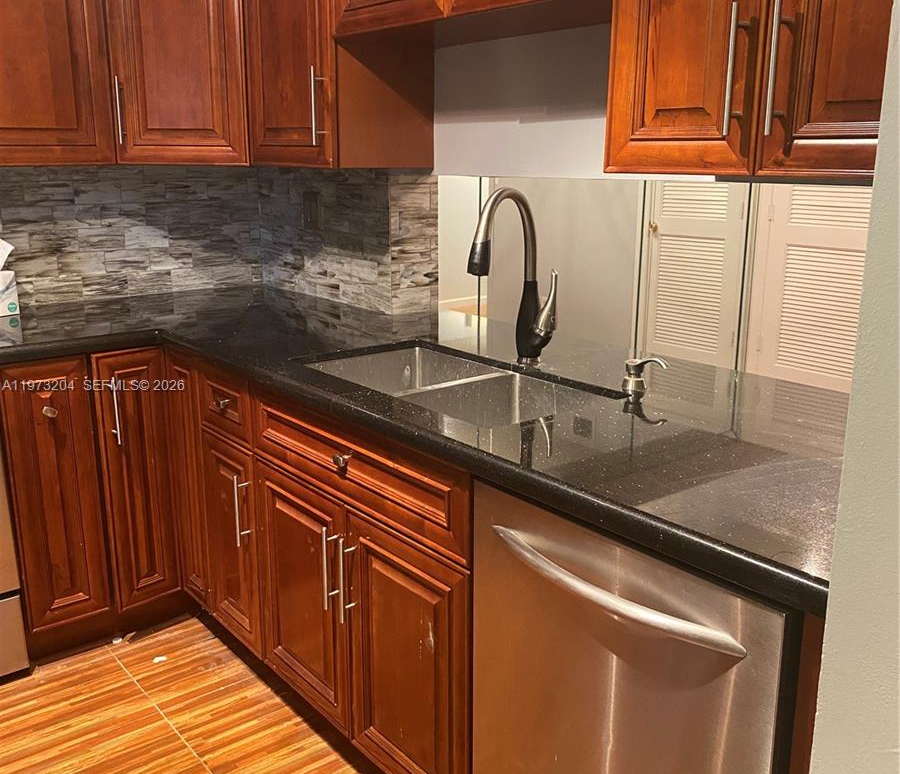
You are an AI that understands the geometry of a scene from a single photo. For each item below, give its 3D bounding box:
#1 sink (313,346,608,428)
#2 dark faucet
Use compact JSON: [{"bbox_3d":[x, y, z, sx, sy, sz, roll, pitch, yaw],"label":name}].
[{"bbox_3d":[-0.007,0.096,2.005,0.391,0.218,0.735,-11,18,-38],"label":"sink"},{"bbox_3d":[0.145,-0.234,1.993,0.233,0.405,0.116,-13,19,-42],"label":"dark faucet"}]

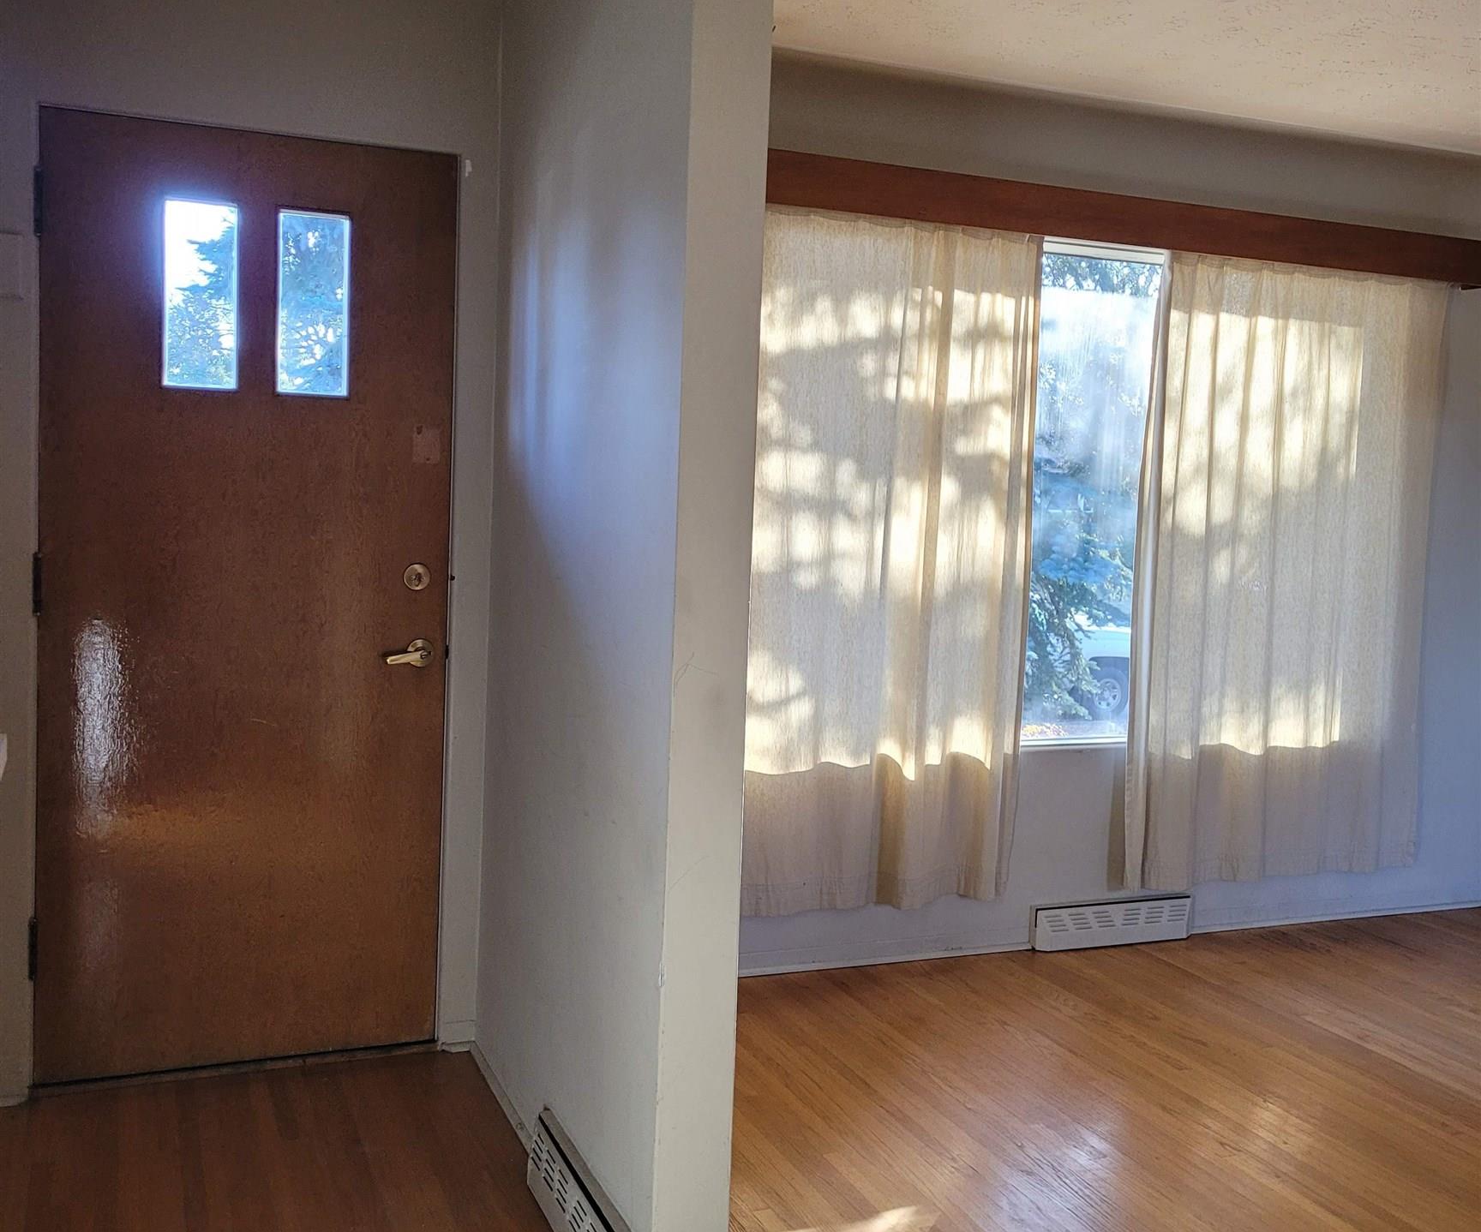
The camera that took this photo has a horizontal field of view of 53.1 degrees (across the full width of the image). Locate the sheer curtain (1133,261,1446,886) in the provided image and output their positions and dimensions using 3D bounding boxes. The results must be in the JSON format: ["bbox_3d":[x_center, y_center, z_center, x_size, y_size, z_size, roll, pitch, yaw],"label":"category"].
[{"bbox_3d":[1.716,-0.109,4.574,1.163,1.879,0.094,0,5,-22],"label":"sheer curtain"}]

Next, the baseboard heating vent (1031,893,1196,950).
[{"bbox_3d":[1.137,0.934,4.491,0.583,0.128,0.072,0,5,-22],"label":"baseboard heating vent"}]

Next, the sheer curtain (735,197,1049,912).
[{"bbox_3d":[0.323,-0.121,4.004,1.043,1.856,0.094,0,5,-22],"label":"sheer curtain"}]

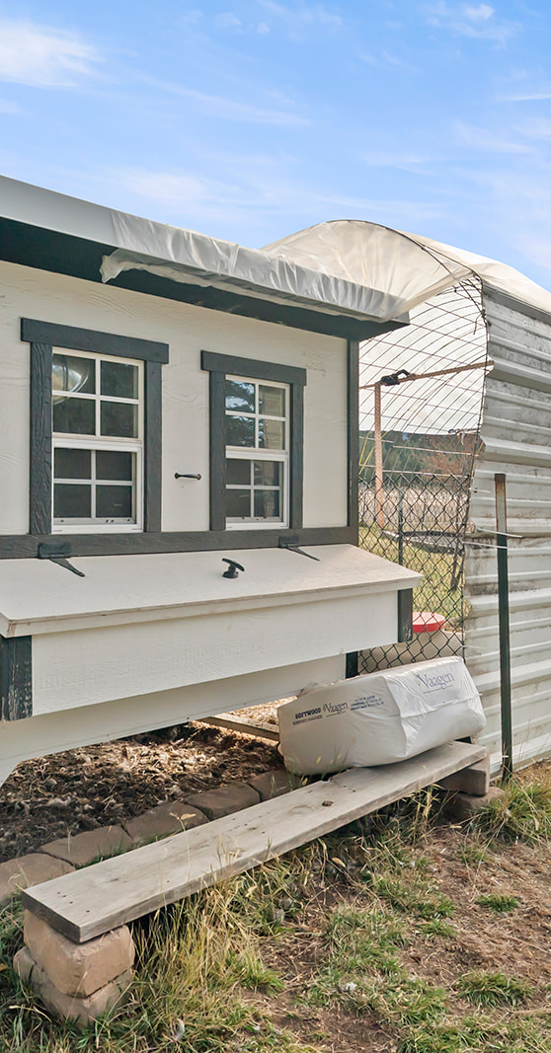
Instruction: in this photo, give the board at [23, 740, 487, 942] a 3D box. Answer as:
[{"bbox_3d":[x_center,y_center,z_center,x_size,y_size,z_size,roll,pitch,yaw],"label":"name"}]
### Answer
[{"bbox_3d":[0.113,0.914,2.541,0.225,0.038,1.850,2,2,45],"label":"board"}]

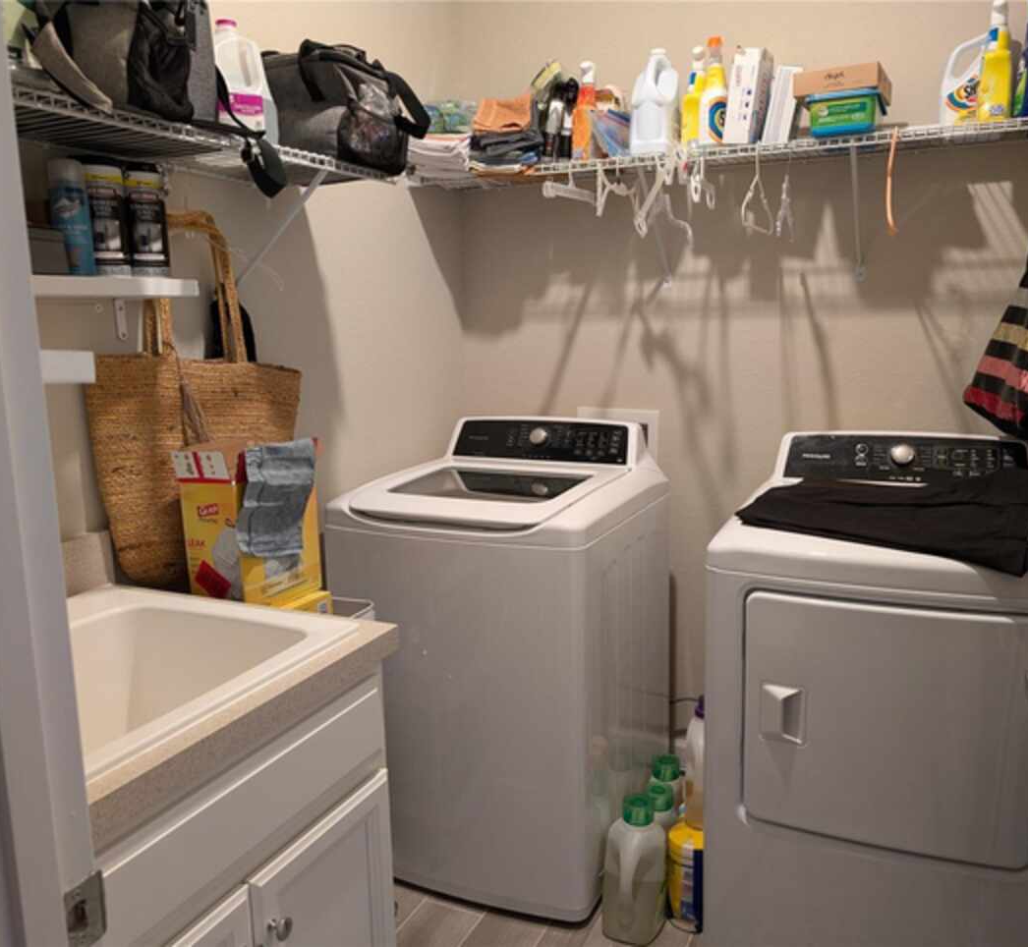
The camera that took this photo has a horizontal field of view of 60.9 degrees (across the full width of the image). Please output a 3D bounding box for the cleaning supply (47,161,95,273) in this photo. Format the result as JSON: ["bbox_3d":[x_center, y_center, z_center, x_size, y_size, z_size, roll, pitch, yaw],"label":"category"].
[{"bbox_3d":[-0.711,-0.409,1.405,0.061,0.187,0.061,-8,12,-34],"label":"cleaning supply"}]

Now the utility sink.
[{"bbox_3d":[-0.632,0.422,1.261,0.567,0.298,0.632,3,11,24],"label":"utility sink"}]

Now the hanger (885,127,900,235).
[{"bbox_3d":[1.009,-0.787,2.342,0.015,0.250,0.420,3,10,24],"label":"hanger"}]

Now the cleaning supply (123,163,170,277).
[{"bbox_3d":[-0.659,-0.453,1.571,0.068,0.199,0.068,-5,10,-21],"label":"cleaning supply"}]

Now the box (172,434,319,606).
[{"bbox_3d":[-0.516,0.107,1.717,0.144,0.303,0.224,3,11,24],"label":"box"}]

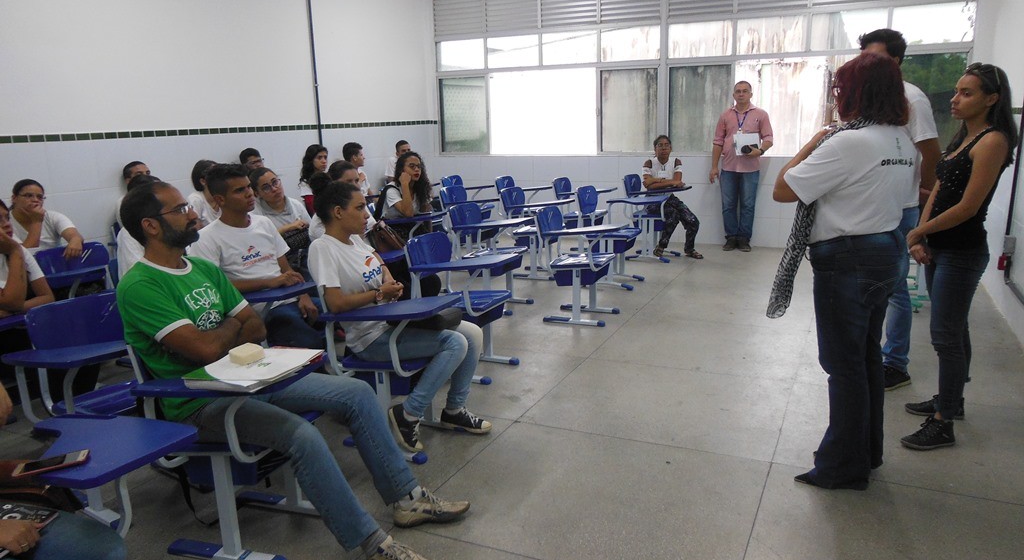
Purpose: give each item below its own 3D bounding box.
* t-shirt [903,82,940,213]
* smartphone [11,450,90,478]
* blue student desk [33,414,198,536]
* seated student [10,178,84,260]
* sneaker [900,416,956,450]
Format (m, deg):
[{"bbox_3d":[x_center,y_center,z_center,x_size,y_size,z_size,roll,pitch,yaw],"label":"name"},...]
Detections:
[{"bbox_3d":[1.913,-0.701,3.825,0.290,0.680,0.500,-6,13,-19],"label":"t-shirt"},{"bbox_3d":[-1.052,0.415,1.688,0.138,0.010,0.067,-7,14,-24],"label":"smartphone"},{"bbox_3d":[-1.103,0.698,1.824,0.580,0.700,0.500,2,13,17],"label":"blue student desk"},{"bbox_3d":[-2.813,-0.030,4.431,0.750,1.150,0.520,6,14,30],"label":"seated student"},{"bbox_3d":[1.826,0.666,3.252,0.232,0.120,0.092,2,13,15],"label":"sneaker"}]

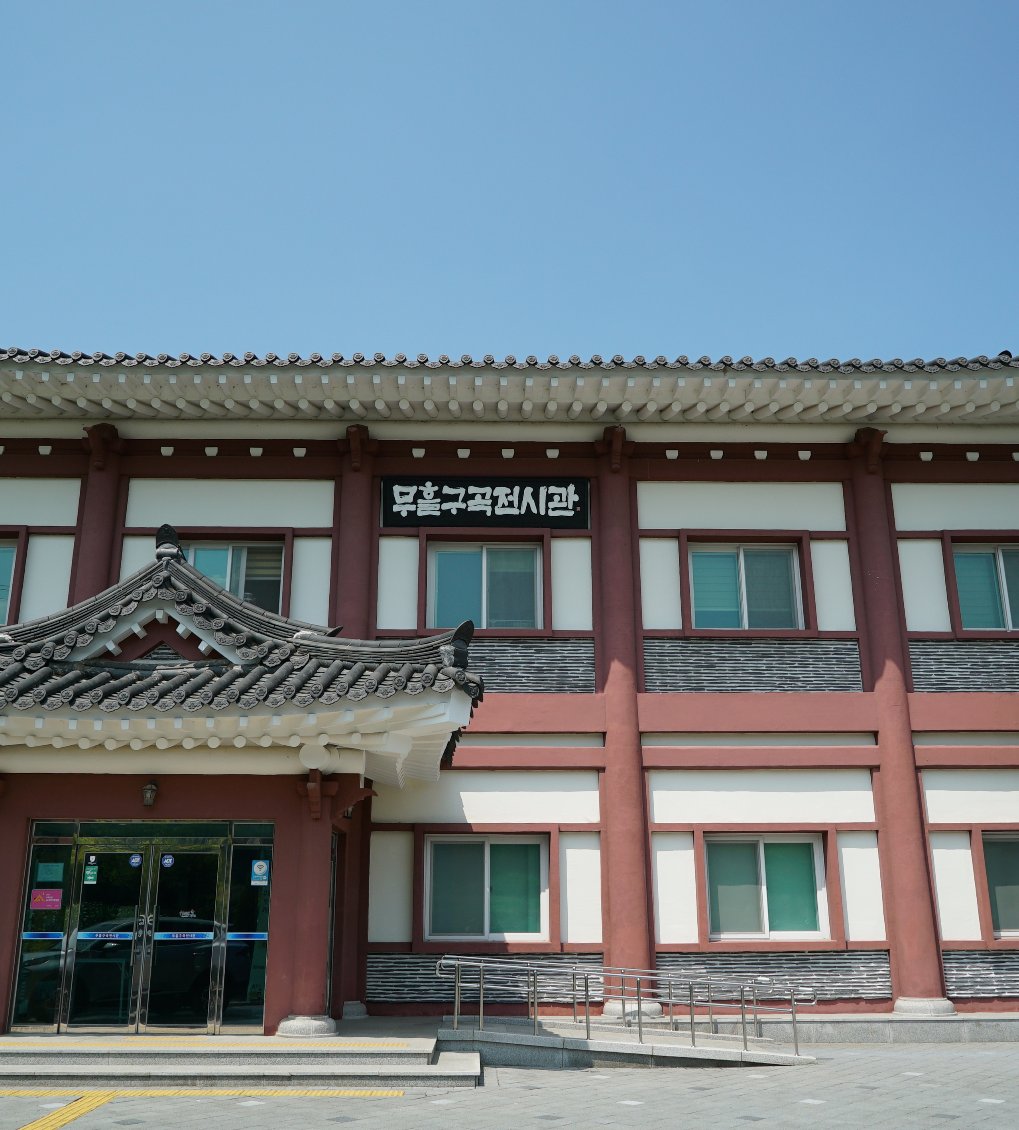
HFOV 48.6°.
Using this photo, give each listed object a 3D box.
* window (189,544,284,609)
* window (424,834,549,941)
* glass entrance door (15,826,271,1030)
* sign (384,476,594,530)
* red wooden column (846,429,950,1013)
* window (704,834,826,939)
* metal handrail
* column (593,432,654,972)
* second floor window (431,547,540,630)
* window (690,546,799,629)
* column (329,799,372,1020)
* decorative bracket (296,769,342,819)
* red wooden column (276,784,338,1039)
[{"bbox_3d":[-4.228,0.270,16.726,1.660,1.330,0.150,0,-17,-1],"label":"window"},{"bbox_3d":[-0.307,4.485,15.695,1.697,1.429,0.130,0,-16,-1],"label":"window"},{"bbox_3d":[-4.291,4.224,13.285,2.940,2.410,0.180,0,-17,-1],"label":"glass entrance door"},{"bbox_3d":[-0.360,-0.927,17.061,3.127,0.821,0.120,0,-16,-1],"label":"sign"},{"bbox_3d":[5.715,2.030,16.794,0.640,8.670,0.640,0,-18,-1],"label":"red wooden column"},{"bbox_3d":[3.559,4.456,15.631,1.660,1.430,0.150,0,-17,-1],"label":"window"},{"bbox_3d":[1.335,5.203,13.351,4.320,1.000,1.600,0,-16,-1],"label":"metal handrail"},{"bbox_3d":[1.595,1.904,15.875,0.540,8.050,0.540,0,-17,-1],"label":"column"},{"bbox_3d":[-0.359,0.287,16.811,1.670,1.330,0.150,0,-17,-1],"label":"second floor window"},{"bbox_3d":[3.560,0.328,17.004,1.658,1.341,0.130,0,-16,-1],"label":"window"},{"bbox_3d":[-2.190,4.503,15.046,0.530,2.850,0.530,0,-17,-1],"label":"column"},{"bbox_3d":[-2.308,2.724,13.423,0.530,0.620,0.580,0,-18,-1],"label":"decorative bracket"},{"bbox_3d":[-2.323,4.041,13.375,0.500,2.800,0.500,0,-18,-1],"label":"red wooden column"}]

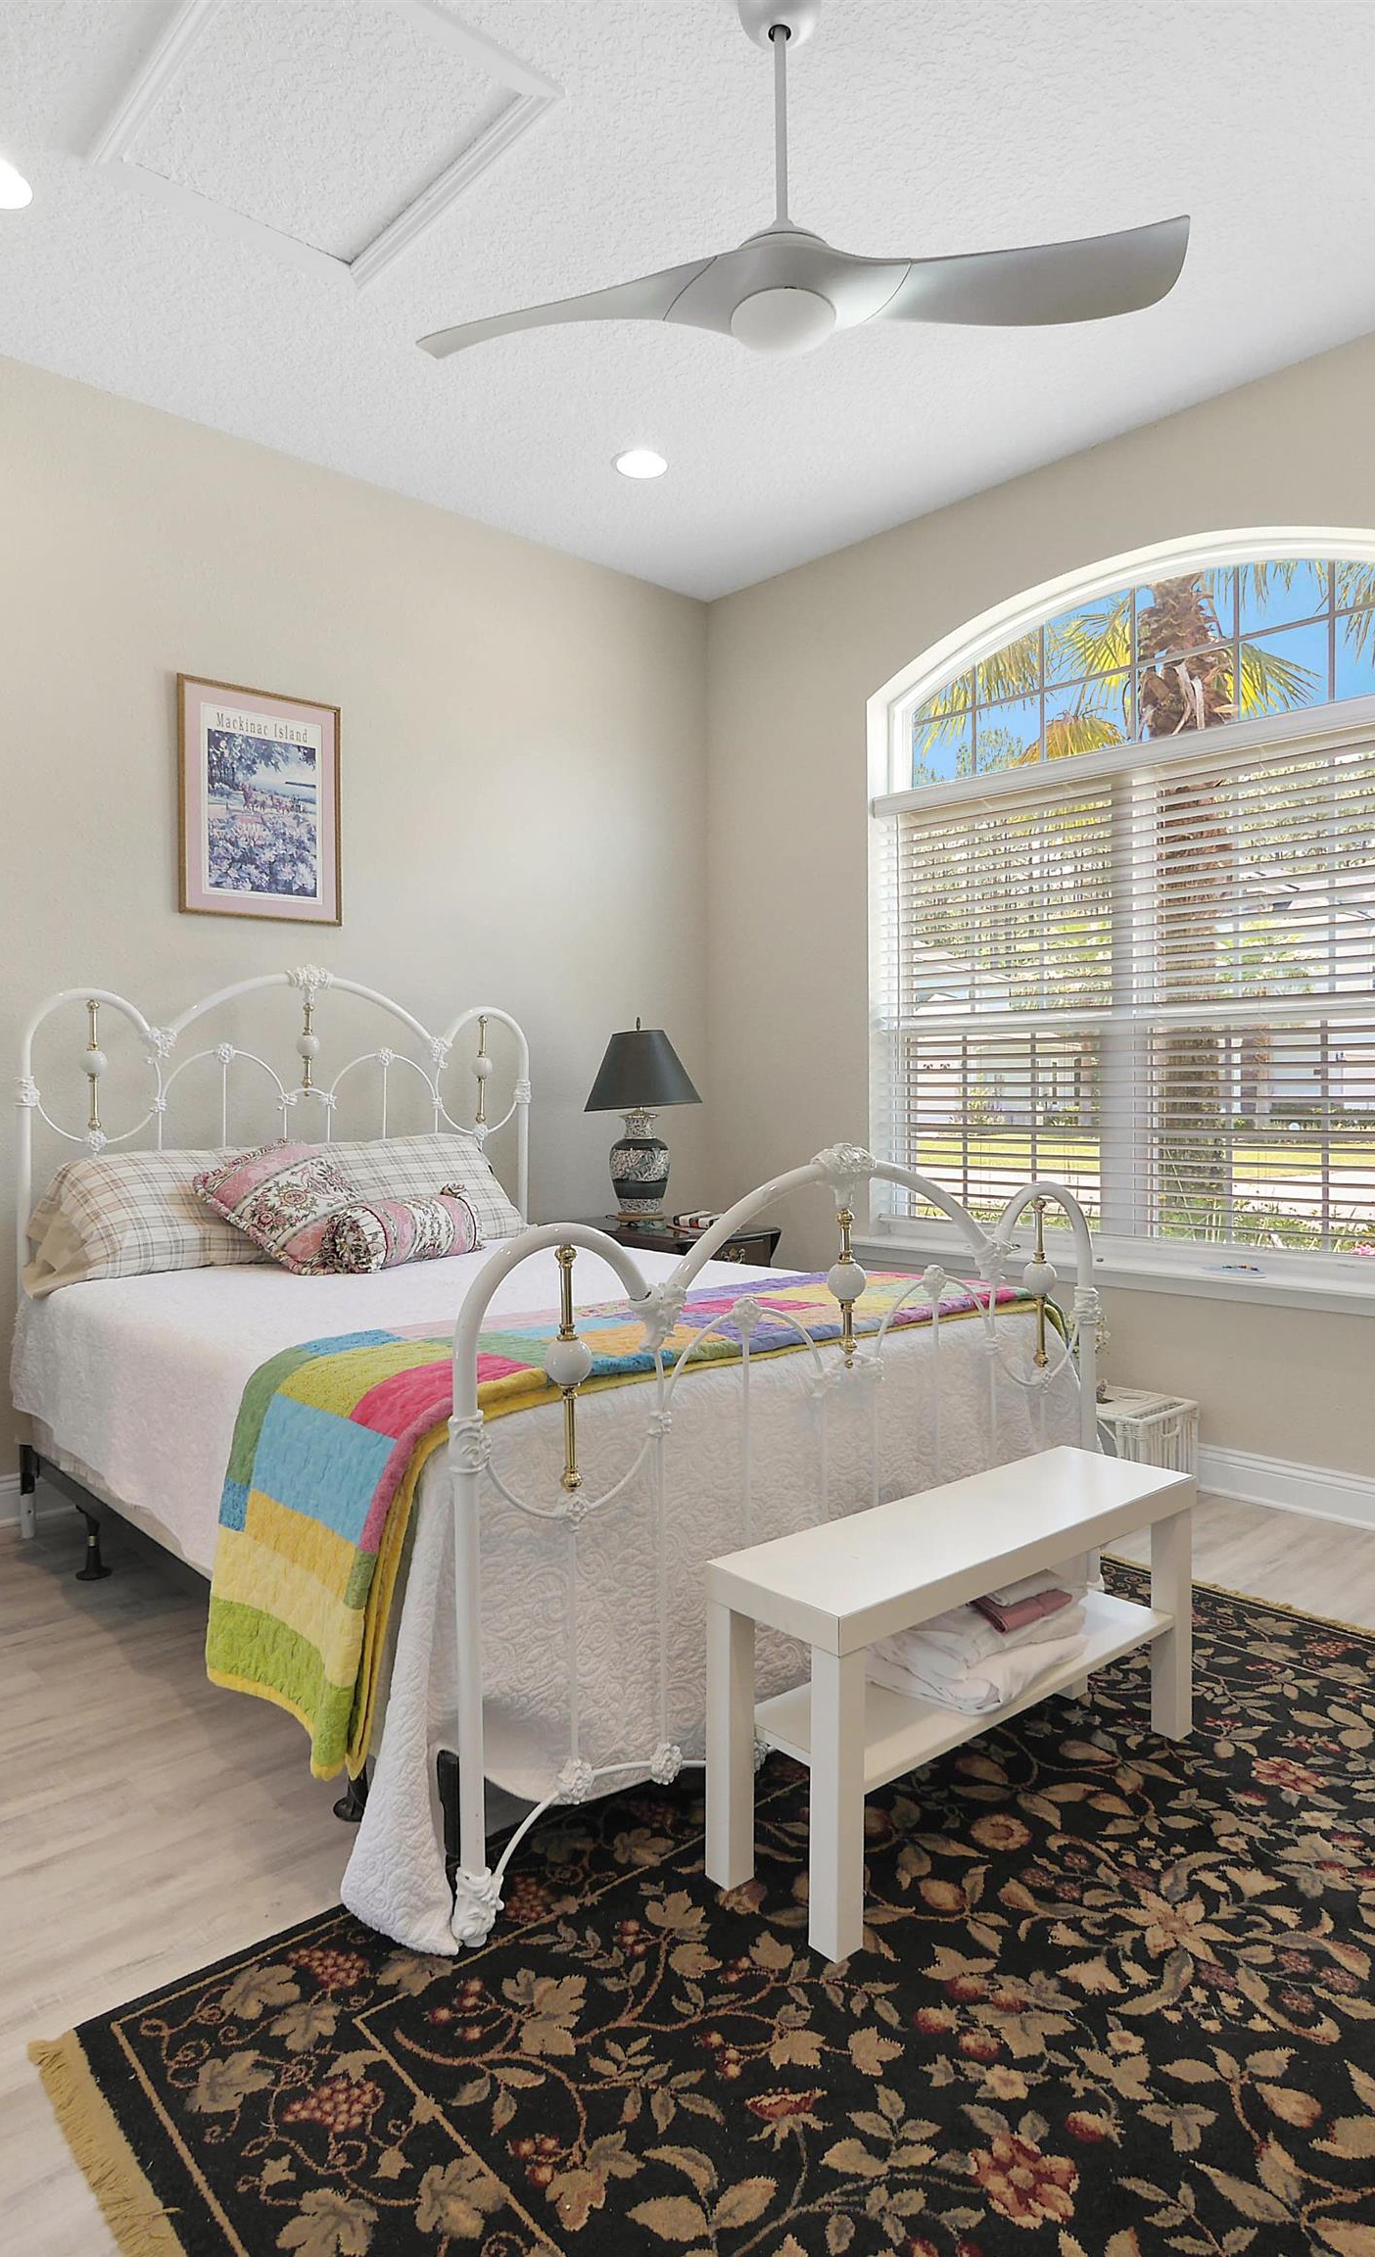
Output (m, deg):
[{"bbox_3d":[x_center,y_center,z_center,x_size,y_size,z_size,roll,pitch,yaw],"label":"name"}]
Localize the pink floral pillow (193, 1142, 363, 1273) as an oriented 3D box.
[{"bbox_3d":[-1.097,0.218,3.299,0.390,0.390,0.150,-25,-24,-40],"label":"pink floral pillow"}]

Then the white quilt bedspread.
[{"bbox_3d":[-0.422,0.714,2.926,1.679,0.683,2.097,-2,2,-43],"label":"white quilt bedspread"}]

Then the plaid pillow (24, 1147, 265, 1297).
[{"bbox_3d":[-1.380,0.234,3.246,0.660,0.390,0.180,-2,-31,-43],"label":"plaid pillow"}]

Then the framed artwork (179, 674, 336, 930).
[{"bbox_3d":[-1.278,-0.968,3.667,0.497,0.689,0.030,-2,2,-41],"label":"framed artwork"}]

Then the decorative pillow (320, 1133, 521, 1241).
[{"bbox_3d":[-0.791,0.211,3.771,0.650,0.390,0.170,-2,-31,-43],"label":"decorative pillow"}]

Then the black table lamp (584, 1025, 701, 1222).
[{"bbox_3d":[-0.149,-0.023,4.349,0.413,0.714,0.413,0,2,0],"label":"black table lamp"}]

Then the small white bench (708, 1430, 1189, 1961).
[{"bbox_3d":[0.461,0.852,1.962,0.894,0.459,0.258,-2,2,-41],"label":"small white bench"}]

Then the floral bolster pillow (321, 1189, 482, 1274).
[{"bbox_3d":[-0.797,0.284,3.467,0.200,0.190,0.450,1,2,39],"label":"floral bolster pillow"}]

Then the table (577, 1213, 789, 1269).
[{"bbox_3d":[-0.095,0.688,4.138,0.537,0.683,0.716,-2,2,-43],"label":"table"}]

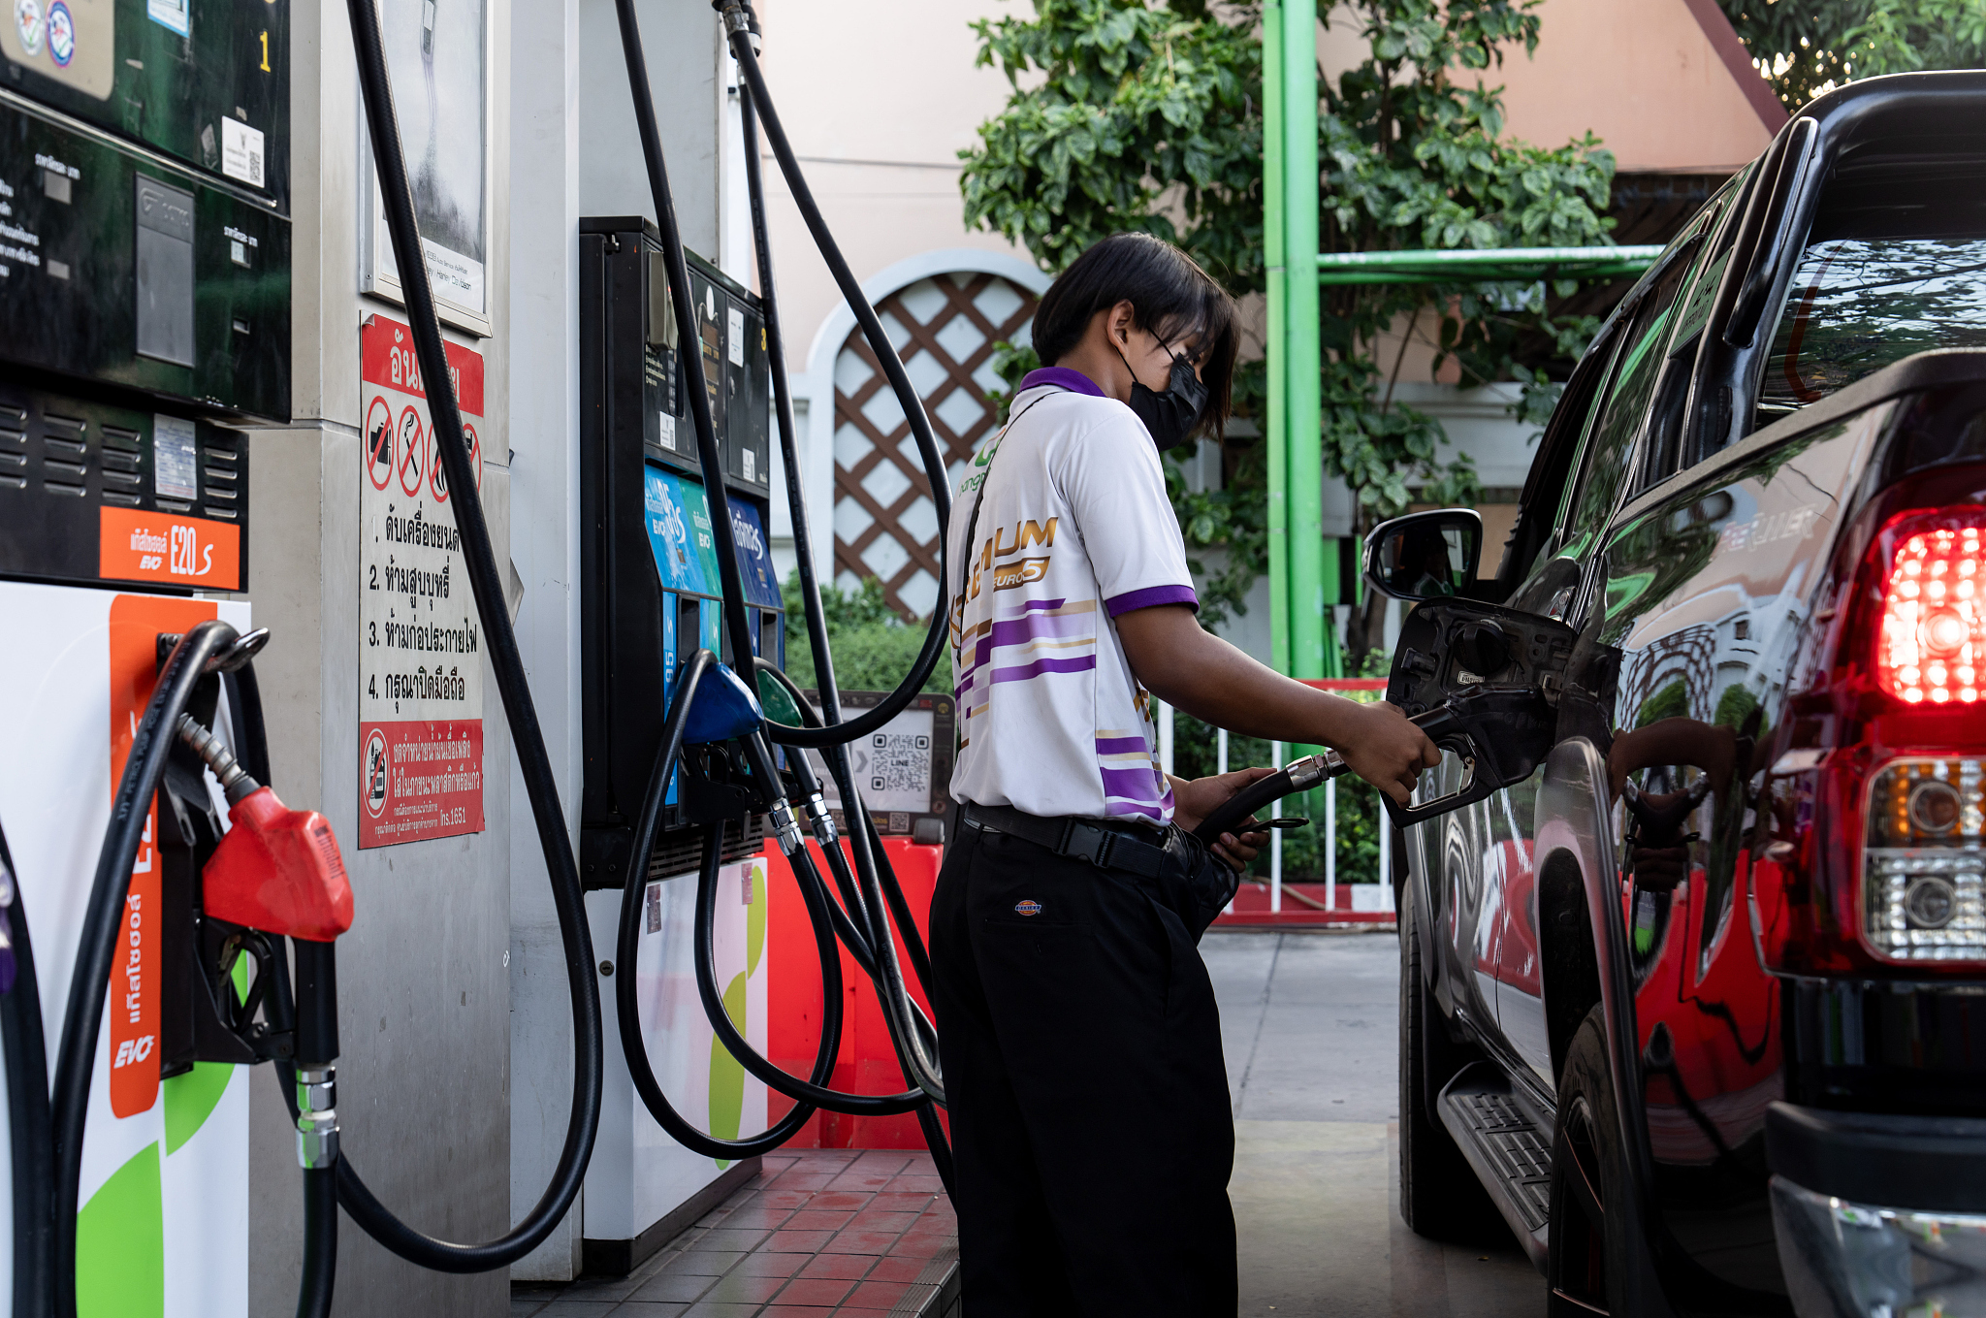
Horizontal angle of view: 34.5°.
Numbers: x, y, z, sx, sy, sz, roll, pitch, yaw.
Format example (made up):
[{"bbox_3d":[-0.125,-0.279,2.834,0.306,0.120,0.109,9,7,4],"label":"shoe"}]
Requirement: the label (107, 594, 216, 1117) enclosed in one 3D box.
[{"bbox_3d":[-0.761,0.176,2.945,0.010,0.464,0.253,0,0,8],"label":"label"}]

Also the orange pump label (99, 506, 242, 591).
[{"bbox_3d":[-0.759,-0.101,2.966,0.010,0.064,0.334,0,0,8],"label":"orange pump label"}]

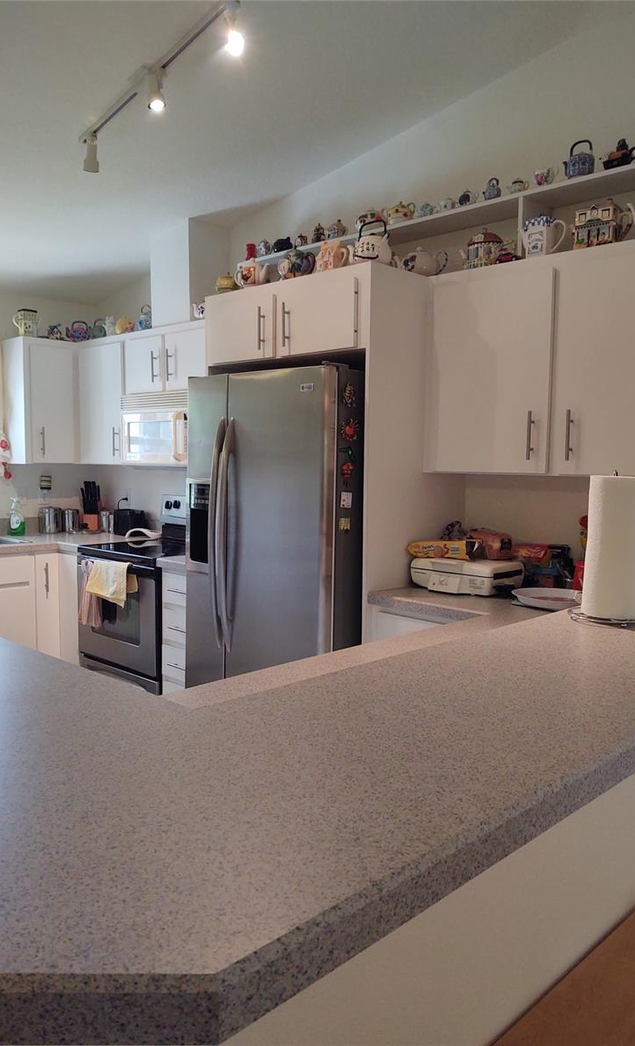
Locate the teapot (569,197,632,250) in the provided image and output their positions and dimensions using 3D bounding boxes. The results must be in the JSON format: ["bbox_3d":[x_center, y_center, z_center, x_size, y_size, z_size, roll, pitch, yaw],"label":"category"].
[{"bbox_3d":[0.985,-1.032,2.833,0.215,0.193,0.120,5,6,44],"label":"teapot"}]

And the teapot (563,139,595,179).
[{"bbox_3d":[0.951,-1.308,2.961,0.125,0.162,0.090,4,6,38],"label":"teapot"}]

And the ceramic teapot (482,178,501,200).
[{"bbox_3d":[0.682,-1.299,3.206,0.088,0.103,0.060,4,6,41],"label":"ceramic teapot"}]

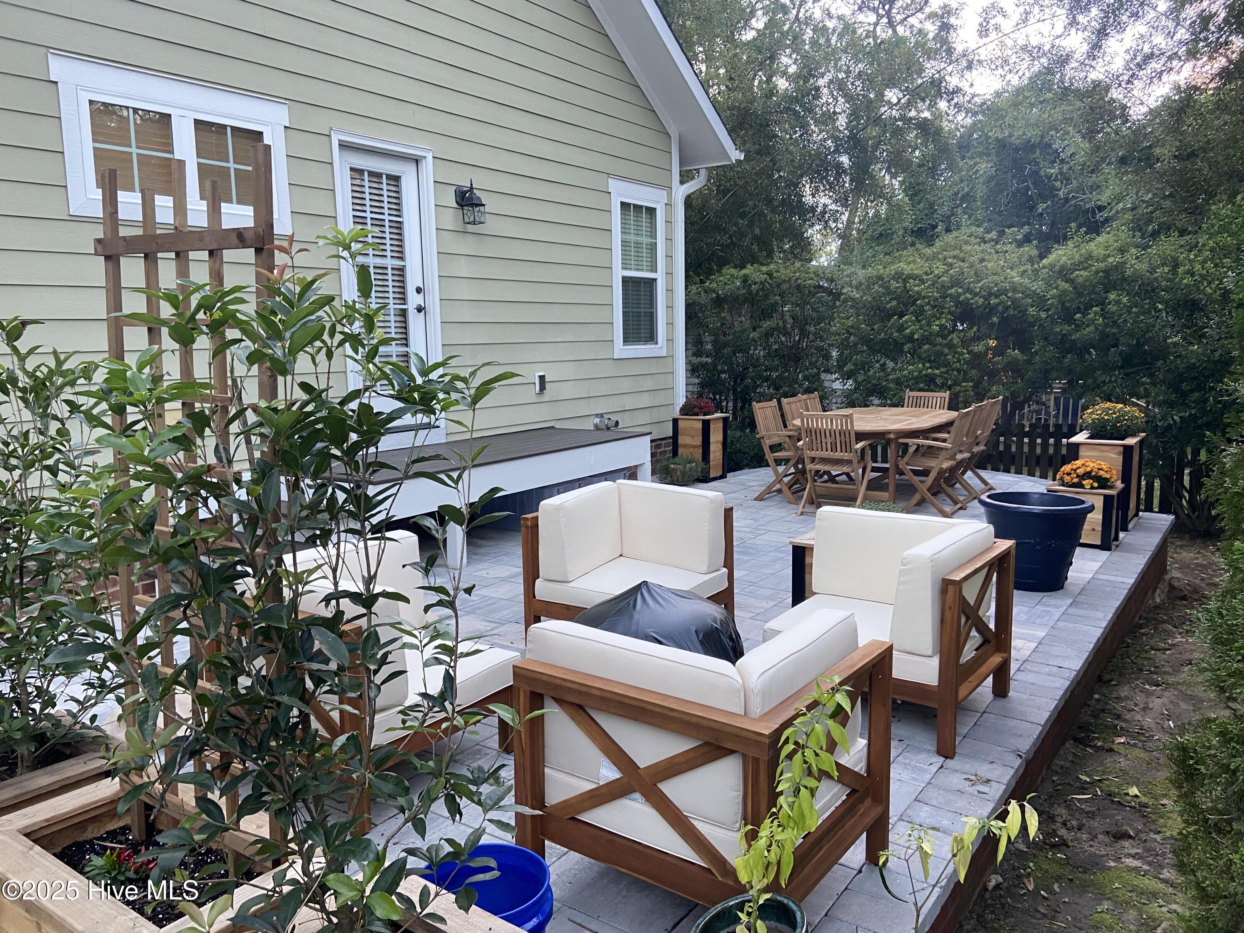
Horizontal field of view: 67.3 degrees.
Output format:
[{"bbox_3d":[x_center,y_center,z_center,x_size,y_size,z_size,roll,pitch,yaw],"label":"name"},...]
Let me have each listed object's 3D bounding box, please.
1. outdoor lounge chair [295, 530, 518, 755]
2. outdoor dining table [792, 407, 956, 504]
[{"bbox_3d":[-0.867,0.693,3.351,0.755,0.740,0.725,5,10,37],"label":"outdoor lounge chair"},{"bbox_3d":[2.288,-0.077,8.467,1.220,0.740,2.240,3,9,29],"label":"outdoor dining table"}]

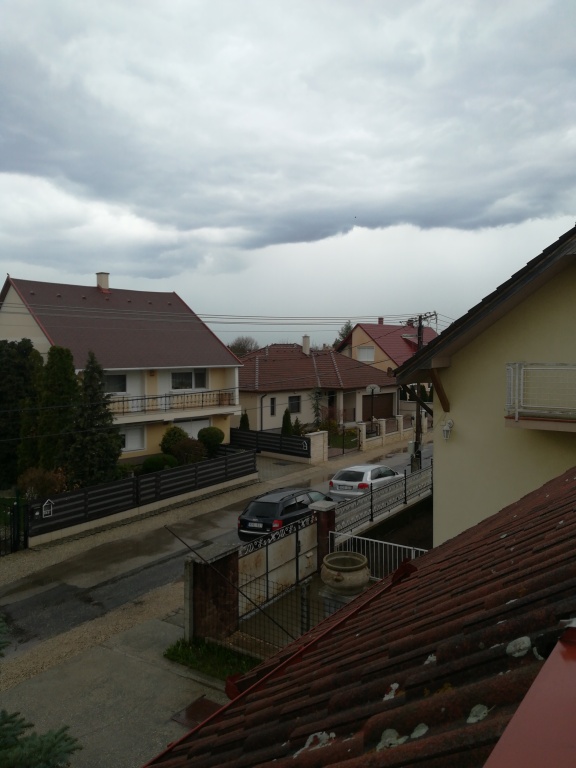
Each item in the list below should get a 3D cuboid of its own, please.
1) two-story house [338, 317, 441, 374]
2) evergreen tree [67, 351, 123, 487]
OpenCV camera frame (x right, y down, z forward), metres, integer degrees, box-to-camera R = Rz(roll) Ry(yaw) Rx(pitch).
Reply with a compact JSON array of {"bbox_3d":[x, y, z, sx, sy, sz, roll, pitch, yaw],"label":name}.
[{"bbox_3d":[12.424,-2.072,66.156,12.000,9.500,14.300,3,4,44],"label":"two-story house"},{"bbox_3d":[-7.687,1.775,22.914,2.250,6.050,2.250,-1,3,-19],"label":"evergreen tree"}]

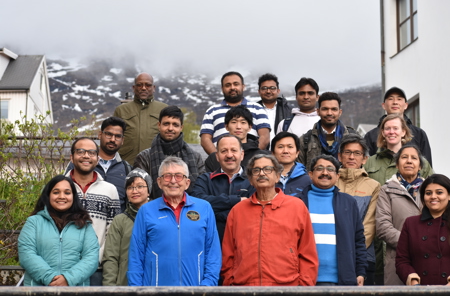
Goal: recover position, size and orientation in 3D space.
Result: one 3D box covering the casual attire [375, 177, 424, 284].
[{"bbox_3d":[1.175,0.594,8.322,0.480,0.850,0.300,0,-10,0],"label":"casual attire"}]

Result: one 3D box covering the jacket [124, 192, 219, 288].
[{"bbox_3d":[-0.287,0.593,7.388,0.540,0.680,0.300,1,-11,-3],"label":"jacket"}]

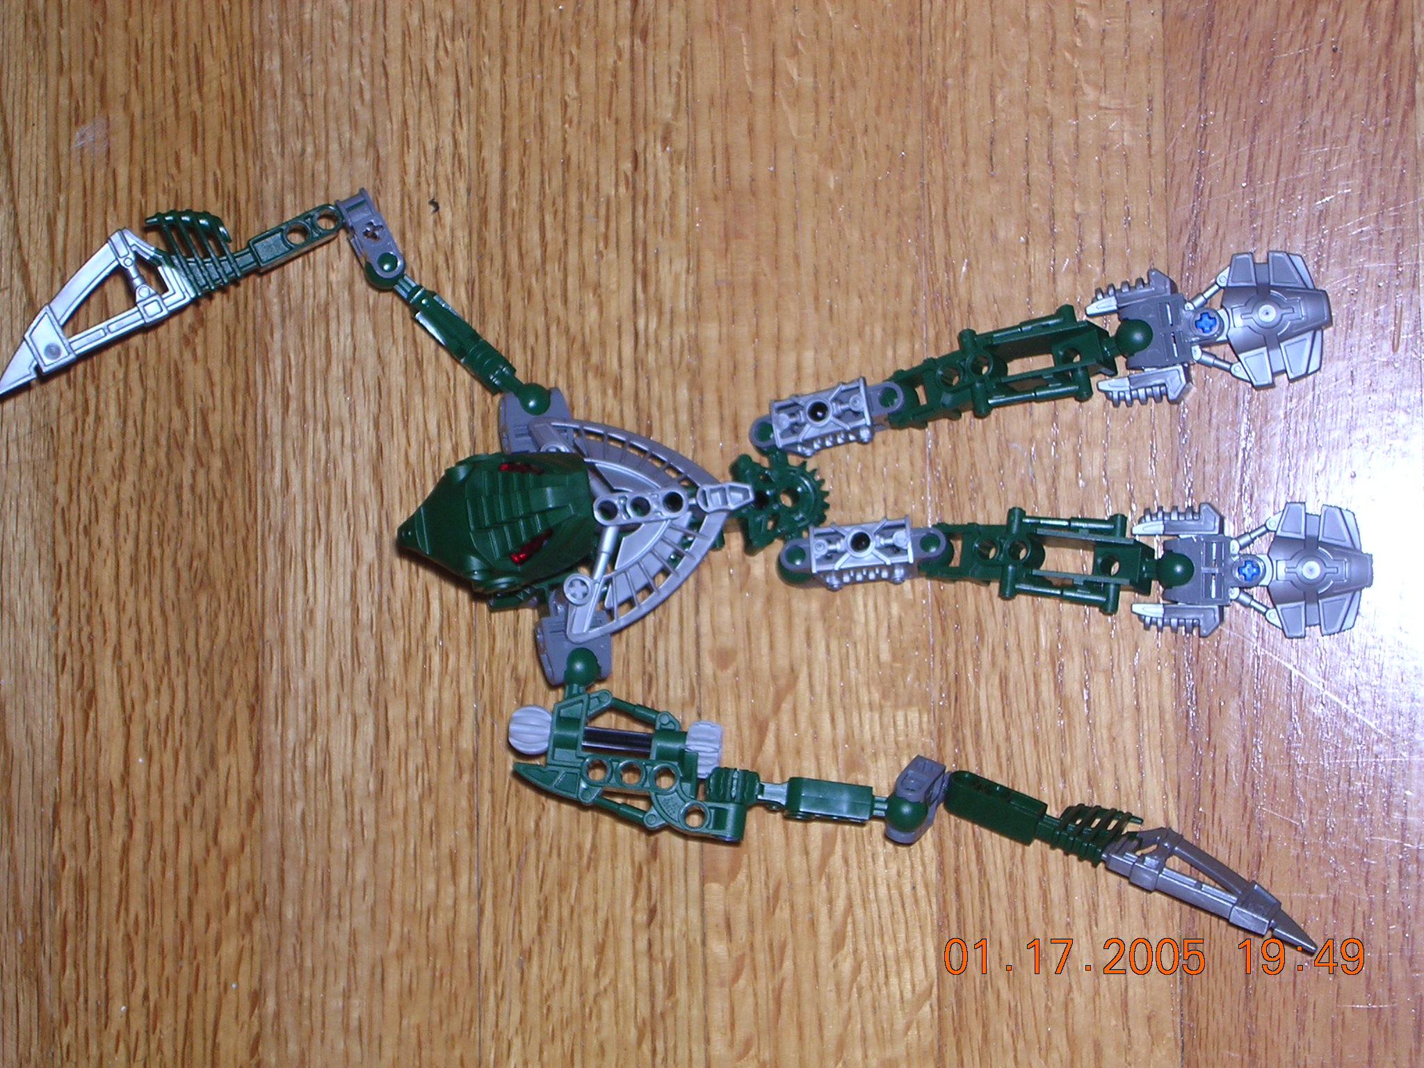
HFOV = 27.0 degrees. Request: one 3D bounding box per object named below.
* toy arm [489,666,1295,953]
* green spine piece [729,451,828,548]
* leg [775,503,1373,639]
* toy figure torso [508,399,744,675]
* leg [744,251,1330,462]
[{"bbox_3d":[0.046,0.068,0.691,0.193,0.026,0.035,16,92,14],"label":"toy arm"},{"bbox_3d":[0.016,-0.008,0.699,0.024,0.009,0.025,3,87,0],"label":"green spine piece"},{"bbox_3d":[0.082,0.008,0.686,0.139,0.023,0.031,0,89,14],"label":"leg"},{"bbox_3d":[-0.018,-0.004,0.703,0.059,0.037,0.071,-11,86,13],"label":"toy figure torso"},{"bbox_3d":[0.074,-0.039,0.689,0.138,0.023,0.031,-11,86,13],"label":"leg"}]

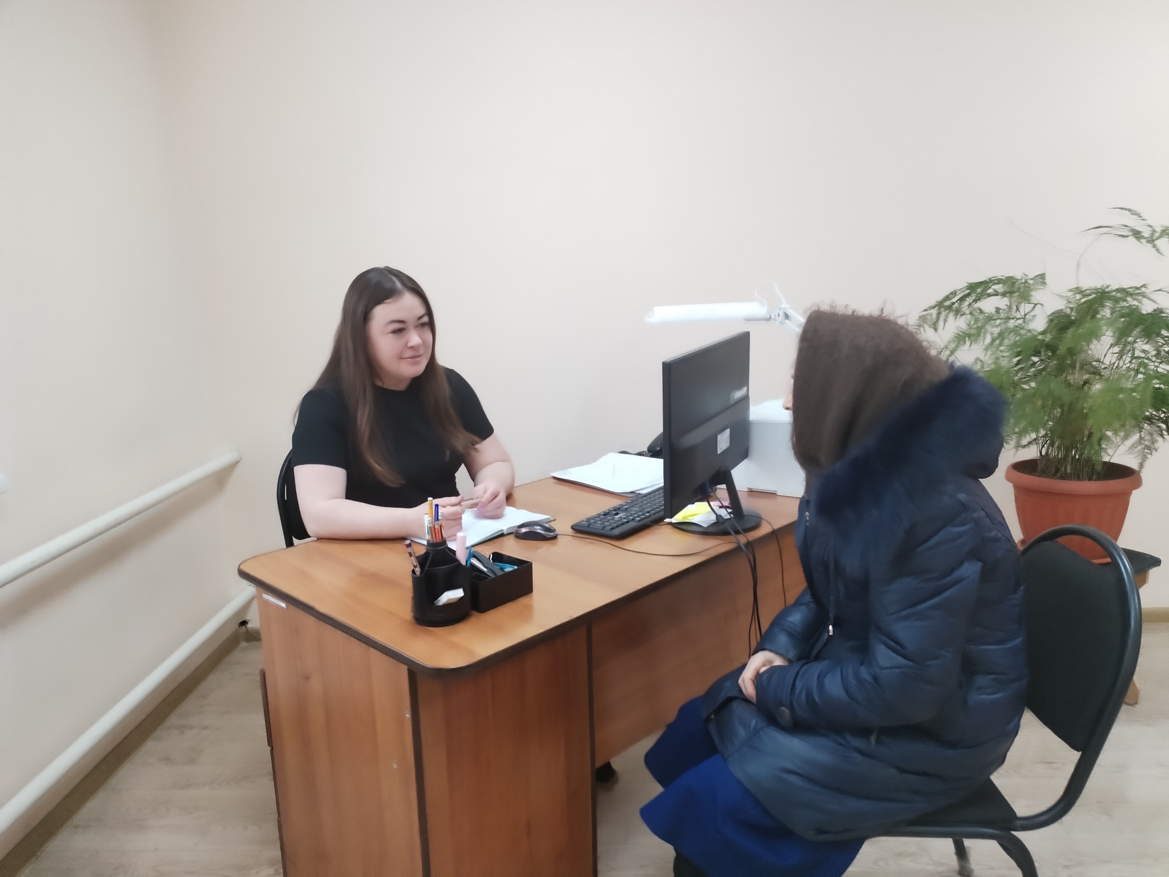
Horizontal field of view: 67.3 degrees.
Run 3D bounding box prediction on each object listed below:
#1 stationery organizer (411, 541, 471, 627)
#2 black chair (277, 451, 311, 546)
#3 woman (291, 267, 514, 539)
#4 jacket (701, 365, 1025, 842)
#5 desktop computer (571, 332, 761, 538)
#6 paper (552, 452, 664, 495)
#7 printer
[{"bbox_3d":[-0.243,0.233,1.463,0.102,0.130,0.102,-5,12,-14],"label":"stationery organizer"},{"bbox_3d":[-0.473,0.460,2.383,0.530,0.820,0.570,-10,14,-34],"label":"black chair"},{"bbox_3d":[-0.384,0.244,2.185,0.550,1.310,0.700,-11,15,-37],"label":"woman"},{"bbox_3d":[0.476,0.237,1.503,0.540,0.710,0.520,0,12,6],"label":"jacket"},{"bbox_3d":[0.206,-0.011,1.941,0.369,0.389,0.520,4,13,26],"label":"desktop computer"},{"bbox_3d":[0.080,0.097,2.349,0.290,0.020,0.310,10,17,44],"label":"paper"},{"bbox_3d":[0.518,0.003,2.294,0.290,0.200,0.370,5,14,30],"label":"printer"}]

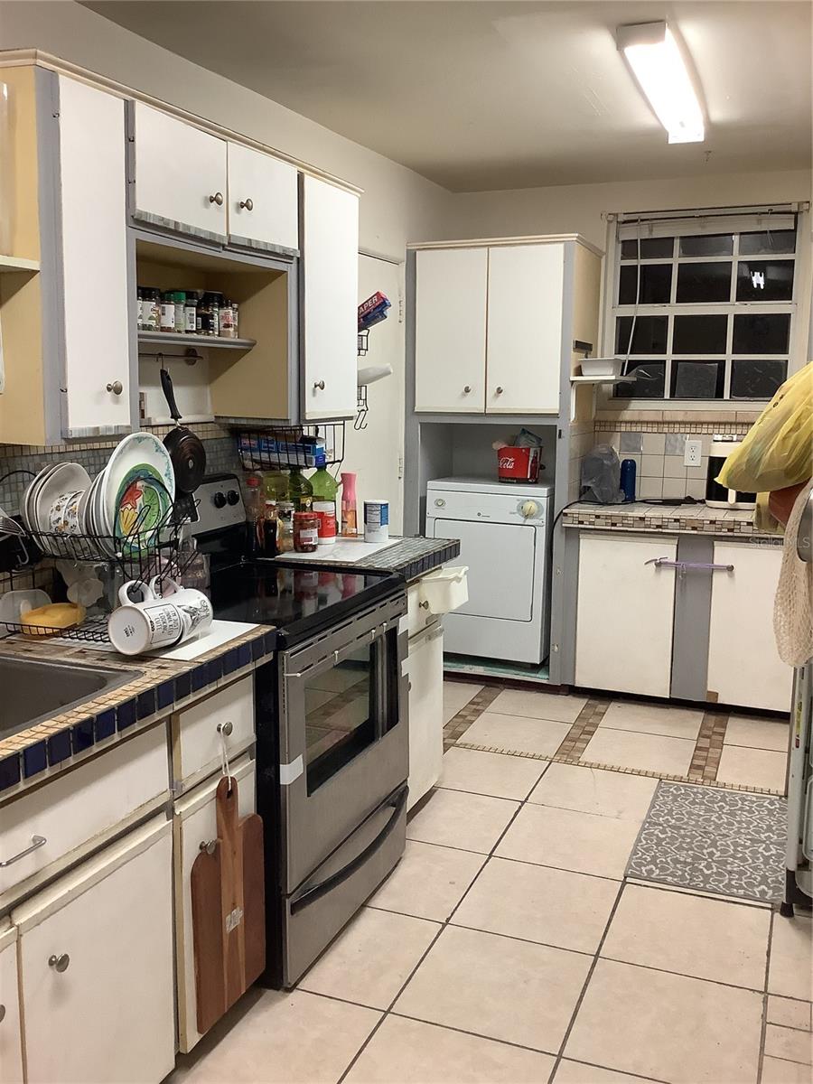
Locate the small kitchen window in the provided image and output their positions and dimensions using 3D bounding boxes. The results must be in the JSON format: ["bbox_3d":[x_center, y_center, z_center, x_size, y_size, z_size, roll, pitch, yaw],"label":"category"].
[{"bbox_3d":[1.443,-1.148,4.760,0.899,0.920,0.101,4,10,21],"label":"small kitchen window"}]

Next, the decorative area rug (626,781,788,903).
[{"bbox_3d":[1.013,0.947,3.139,0.470,0.010,0.770,4,10,22],"label":"decorative area rug"}]

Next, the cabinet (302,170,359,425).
[{"bbox_3d":[-0.385,-0.771,3.160,0.329,0.721,0.383,4,10,22],"label":"cabinet"}]

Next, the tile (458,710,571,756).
[{"bbox_3d":[0.468,0.815,4.102,0.401,0.010,0.418,4,10,21],"label":"tile"}]

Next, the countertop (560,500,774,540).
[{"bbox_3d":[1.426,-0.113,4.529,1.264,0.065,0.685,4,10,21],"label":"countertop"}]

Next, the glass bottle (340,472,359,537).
[{"bbox_3d":[-0.211,-0.136,3.572,0.061,0.230,0.061,4,10,21],"label":"glass bottle"}]

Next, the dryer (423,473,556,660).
[{"bbox_3d":[0.466,0.126,4.943,0.596,0.886,0.501,4,10,21],"label":"dryer"}]

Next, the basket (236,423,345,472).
[{"bbox_3d":[-0.388,-0.328,3.312,0.244,0.145,0.311,4,10,21],"label":"basket"}]

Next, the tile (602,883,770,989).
[{"bbox_3d":[0.772,1.074,2.661,0.412,0.012,0.414,4,10,21],"label":"tile"}]

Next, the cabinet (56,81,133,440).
[{"bbox_3d":[-0.798,-0.611,2.136,0.300,0.700,0.210,4,10,22],"label":"cabinet"}]

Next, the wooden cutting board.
[{"bbox_3d":[-0.387,0.763,2.127,0.019,0.530,0.287,4,10,22],"label":"wooden cutting board"}]

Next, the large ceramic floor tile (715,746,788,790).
[{"bbox_3d":[1.440,0.892,3.791,0.407,0.012,0.391,4,10,21],"label":"large ceramic floor tile"}]

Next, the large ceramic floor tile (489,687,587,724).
[{"bbox_3d":[0.609,0.756,4.471,0.402,0.010,0.372,4,10,21],"label":"large ceramic floor tile"}]

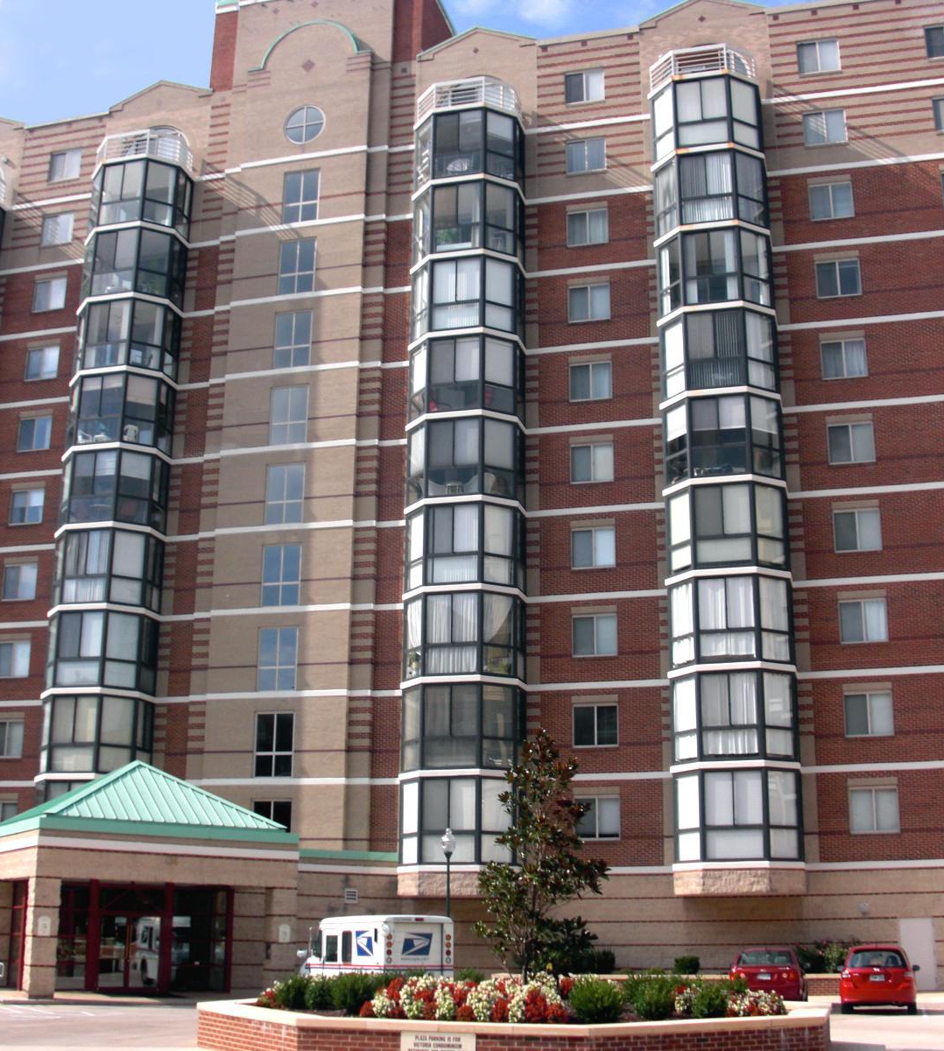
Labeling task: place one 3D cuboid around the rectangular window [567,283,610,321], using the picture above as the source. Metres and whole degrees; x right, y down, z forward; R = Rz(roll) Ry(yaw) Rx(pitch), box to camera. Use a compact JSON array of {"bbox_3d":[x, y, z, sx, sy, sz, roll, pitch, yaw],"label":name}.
[{"bbox_3d":[3.844,-7.301,47.746,1.340,1.290,0.150,-4,-17,15],"label":"rectangular window"}]

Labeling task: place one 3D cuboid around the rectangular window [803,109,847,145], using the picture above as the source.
[{"bbox_3d":[11.442,-12.873,47.198,1.365,1.267,0.150,-4,-17,15],"label":"rectangular window"}]

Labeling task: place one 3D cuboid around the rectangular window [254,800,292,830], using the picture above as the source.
[{"bbox_3d":[-6.252,9.557,45.217,1.307,2.029,0.120,-4,-17,15],"label":"rectangular window"}]

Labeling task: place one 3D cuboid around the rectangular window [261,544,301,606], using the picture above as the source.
[{"bbox_3d":[-6.175,1.615,47.280,1.337,2.048,0.150,-4,-17,15],"label":"rectangular window"}]

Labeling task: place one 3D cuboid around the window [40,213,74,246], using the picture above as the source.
[{"bbox_3d":[-15.297,-10.917,53.798,1.350,1.240,0.140,-4,-17,15],"label":"window"}]

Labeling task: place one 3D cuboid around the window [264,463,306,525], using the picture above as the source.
[{"bbox_3d":[-6.152,-1.026,48.170,1.321,2.057,0.140,-4,-17,15],"label":"window"}]

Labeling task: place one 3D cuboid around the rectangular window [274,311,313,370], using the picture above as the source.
[{"bbox_3d":[-6.155,-6.381,50.264,1.380,2.130,0.130,-4,-17,15],"label":"rectangular window"}]

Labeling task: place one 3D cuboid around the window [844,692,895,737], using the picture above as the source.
[{"bbox_3d":[11.248,5.340,41.218,1.350,1.240,0.140,-4,-17,15],"label":"window"}]

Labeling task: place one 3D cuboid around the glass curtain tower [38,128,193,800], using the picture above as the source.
[{"bbox_3d":[-12.211,-1.482,49.077,3.550,26.000,2.150,-4,-17,15],"label":"glass curtain tower"}]

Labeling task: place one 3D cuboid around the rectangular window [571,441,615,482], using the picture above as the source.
[{"bbox_3d":[3.795,-1.979,46.011,1.365,1.267,0.150,-4,-17,15],"label":"rectangular window"}]

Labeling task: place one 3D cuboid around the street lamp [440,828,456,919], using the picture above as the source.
[{"bbox_3d":[-0.635,10.201,38.464,0.410,4.436,0.410,-4,-17,15],"label":"street lamp"}]

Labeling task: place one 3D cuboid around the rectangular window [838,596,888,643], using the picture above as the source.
[{"bbox_3d":[11.362,2.745,42.249,1.340,1.230,0.120,-4,-17,15],"label":"rectangular window"}]

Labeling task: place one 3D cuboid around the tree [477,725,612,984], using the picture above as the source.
[{"bbox_3d":[0.993,4.845,20.860,1.942,3.972,1.884,-4,-17,15],"label":"tree"}]

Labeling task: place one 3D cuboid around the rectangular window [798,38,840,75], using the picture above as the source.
[{"bbox_3d":[11.492,-15.493,48.211,1.340,1.290,0.150,-4,-17,15],"label":"rectangular window"}]

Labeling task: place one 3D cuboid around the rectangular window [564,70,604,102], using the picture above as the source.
[{"bbox_3d":[3.875,-15.057,49.986,1.365,1.267,0.150,-4,-17,15],"label":"rectangular window"}]

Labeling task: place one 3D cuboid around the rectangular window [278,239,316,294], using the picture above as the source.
[{"bbox_3d":[-6.141,-9.077,51.092,1.380,2.130,0.130,-4,-17,15],"label":"rectangular window"}]

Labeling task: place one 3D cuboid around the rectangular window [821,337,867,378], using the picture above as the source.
[{"bbox_3d":[11.498,-5.103,44.883,1.367,1.258,0.140,-4,-17,15],"label":"rectangular window"}]

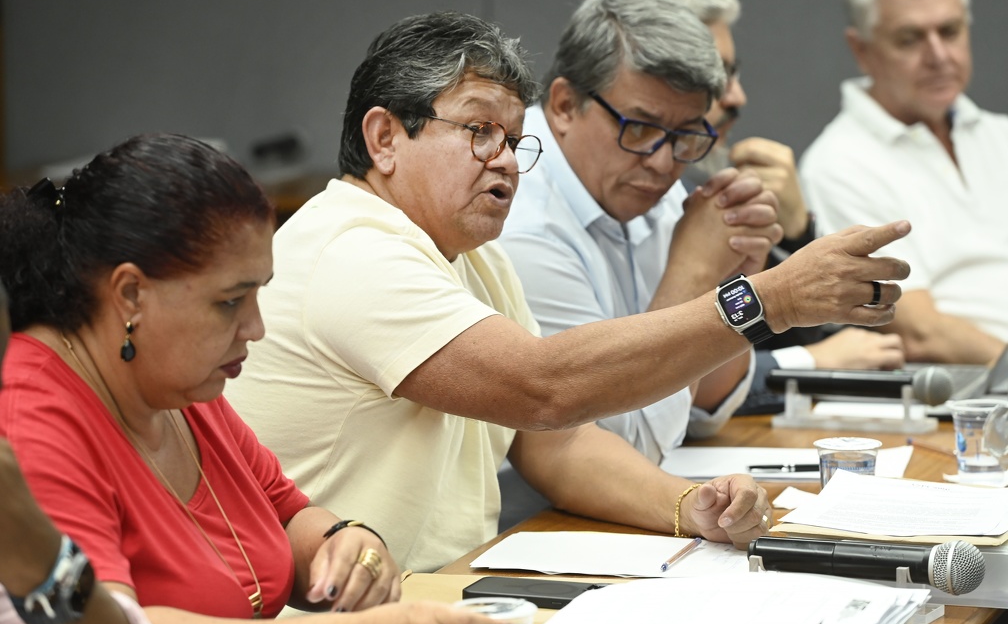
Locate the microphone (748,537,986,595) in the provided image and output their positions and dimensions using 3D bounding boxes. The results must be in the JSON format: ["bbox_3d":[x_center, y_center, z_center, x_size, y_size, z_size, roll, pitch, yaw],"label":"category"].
[{"bbox_3d":[0.348,0.240,4.025,0.229,0.053,0.053,3,9,17],"label":"microphone"}]

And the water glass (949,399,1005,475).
[{"bbox_3d":[0.546,0.144,4.810,0.075,0.077,0.075,0,8,0],"label":"water glass"}]

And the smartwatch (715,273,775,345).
[{"bbox_3d":[0.228,-0.001,4.010,0.044,0.067,0.056,-25,-19,-3],"label":"smartwatch"}]

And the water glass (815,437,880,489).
[{"bbox_3d":[0.373,0.181,4.551,0.075,0.077,0.075,0,8,0],"label":"water glass"}]

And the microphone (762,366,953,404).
[{"bbox_3d":[0.436,0.087,5.123,0.229,0.053,0.053,2,9,15],"label":"microphone"}]

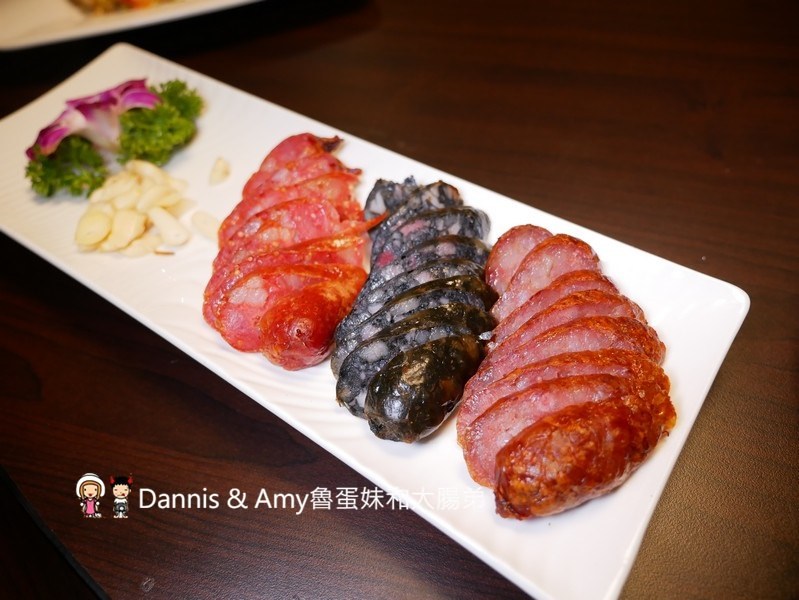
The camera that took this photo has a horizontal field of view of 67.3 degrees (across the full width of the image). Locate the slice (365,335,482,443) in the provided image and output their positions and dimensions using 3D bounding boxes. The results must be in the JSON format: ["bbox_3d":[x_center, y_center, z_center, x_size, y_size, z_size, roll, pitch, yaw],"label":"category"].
[{"bbox_3d":[0.009,0.028,0.193,0.048,0.017,0.027,-38,88,-18],"label":"slice"}]

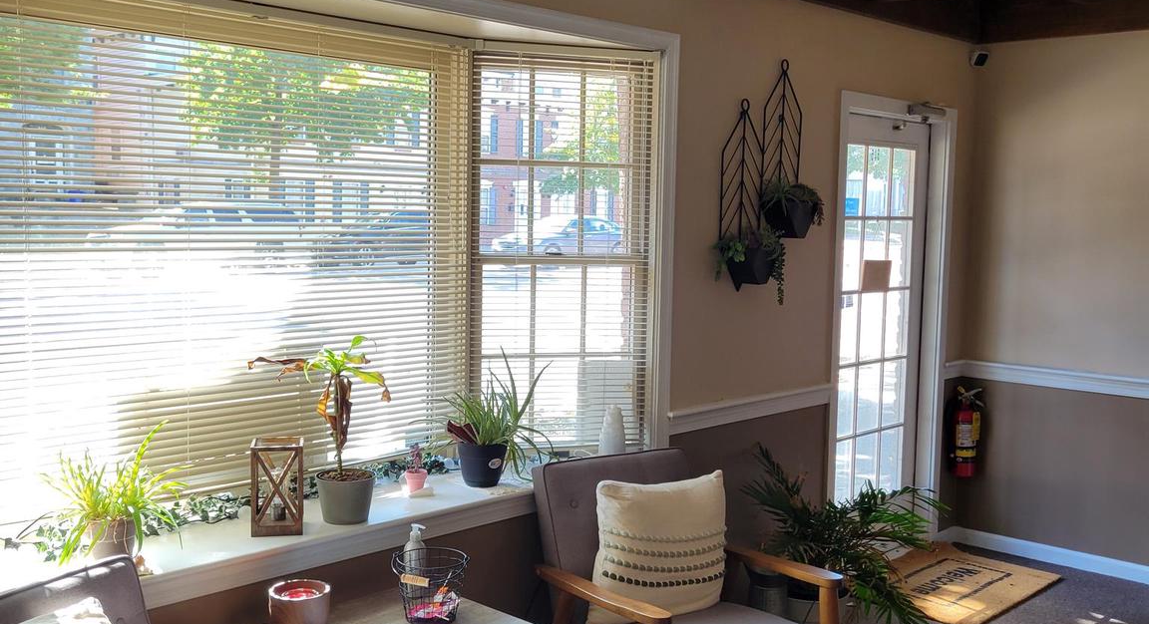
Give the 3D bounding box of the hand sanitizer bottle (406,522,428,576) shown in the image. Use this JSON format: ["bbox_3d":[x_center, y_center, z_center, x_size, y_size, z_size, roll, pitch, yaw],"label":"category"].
[{"bbox_3d":[-0.405,0.633,2.937,0.060,0.190,0.057,3,6,20],"label":"hand sanitizer bottle"}]

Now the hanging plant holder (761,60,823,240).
[{"bbox_3d":[0.832,-0.592,4.277,0.140,0.685,0.270,6,7,43],"label":"hanging plant holder"}]

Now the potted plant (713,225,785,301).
[{"bbox_3d":[0.638,-0.175,4.071,0.160,0.265,0.280,6,7,43],"label":"potted plant"}]

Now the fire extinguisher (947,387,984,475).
[{"bbox_3d":[1.884,0.573,5.524,0.170,0.430,0.140,4,6,28],"label":"fire extinguisher"}]

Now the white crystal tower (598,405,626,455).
[{"bbox_3d":[0.128,0.404,3.745,0.096,0.213,0.096,6,7,43],"label":"white crystal tower"}]

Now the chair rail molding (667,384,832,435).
[{"bbox_3d":[0.685,0.360,4.277,0.030,0.072,1.040,6,7,43],"label":"chair rail molding"}]

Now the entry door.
[{"bbox_3d":[1.333,0.160,5.146,0.050,2.030,0.910,6,7,43],"label":"entry door"}]

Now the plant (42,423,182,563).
[{"bbox_3d":[-1.067,0.417,2.651,0.280,0.320,0.300,6,7,43],"label":"plant"}]

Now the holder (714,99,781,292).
[{"bbox_3d":[0.649,-0.411,4.078,0.130,0.690,0.255,6,7,43],"label":"holder"}]

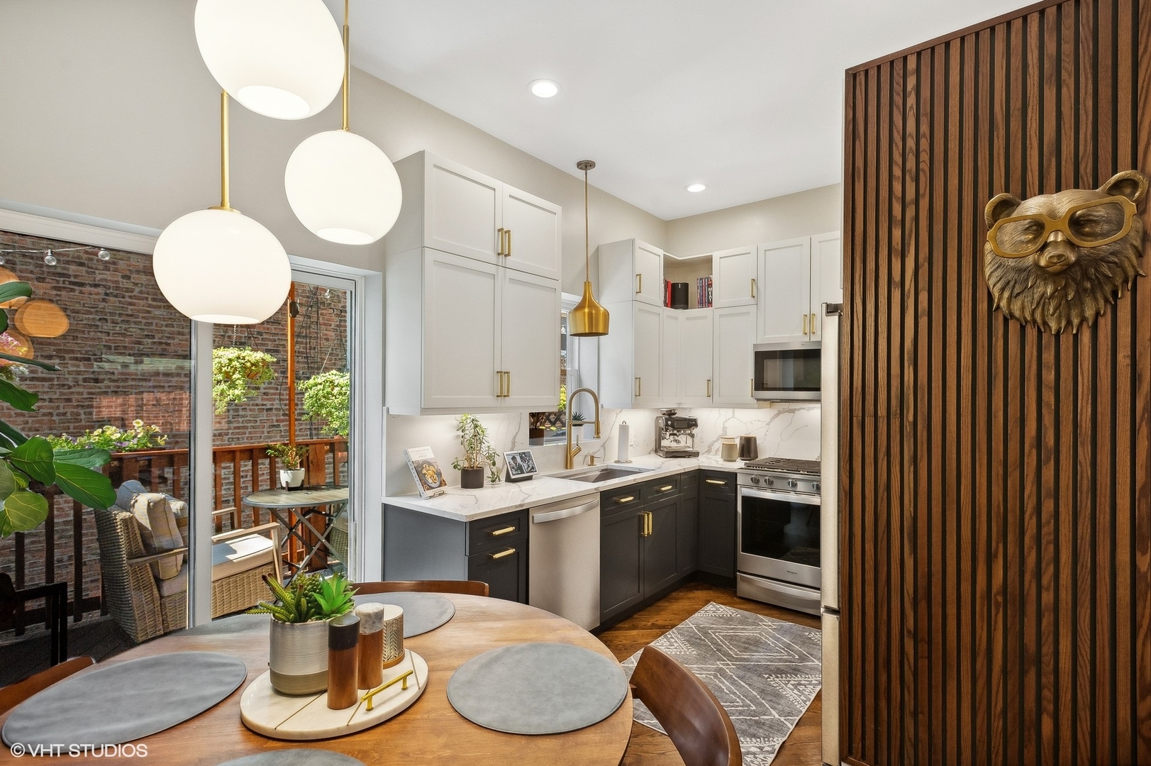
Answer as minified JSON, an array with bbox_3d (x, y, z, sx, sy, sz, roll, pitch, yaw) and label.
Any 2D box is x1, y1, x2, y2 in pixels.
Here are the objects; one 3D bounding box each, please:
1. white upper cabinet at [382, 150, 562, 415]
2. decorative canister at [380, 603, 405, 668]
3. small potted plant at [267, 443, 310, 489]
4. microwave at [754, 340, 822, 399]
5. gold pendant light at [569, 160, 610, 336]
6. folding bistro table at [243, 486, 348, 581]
[{"bbox_3d":[-0.526,-0.468,3.060,0.320,1.256,1.000,0,-1,39],"label":"white upper cabinet"},{"bbox_3d":[-0.482,0.634,1.358,0.100,0.117,0.100,0,-1,39],"label":"decorative canister"},{"bbox_3d":[-2.096,0.605,3.975,0.250,0.330,0.260,0,-1,39],"label":"small potted plant"},{"bbox_3d":[1.757,-0.085,3.990,0.757,0.426,0.400,0,-1,39],"label":"microwave"},{"bbox_3d":[0.083,-0.924,3.756,0.285,1.173,0.285,1,-1,0],"label":"gold pendant light"},{"bbox_3d":[-1.901,1.142,3.794,0.725,0.725,0.725,0,-1,39],"label":"folding bistro table"}]

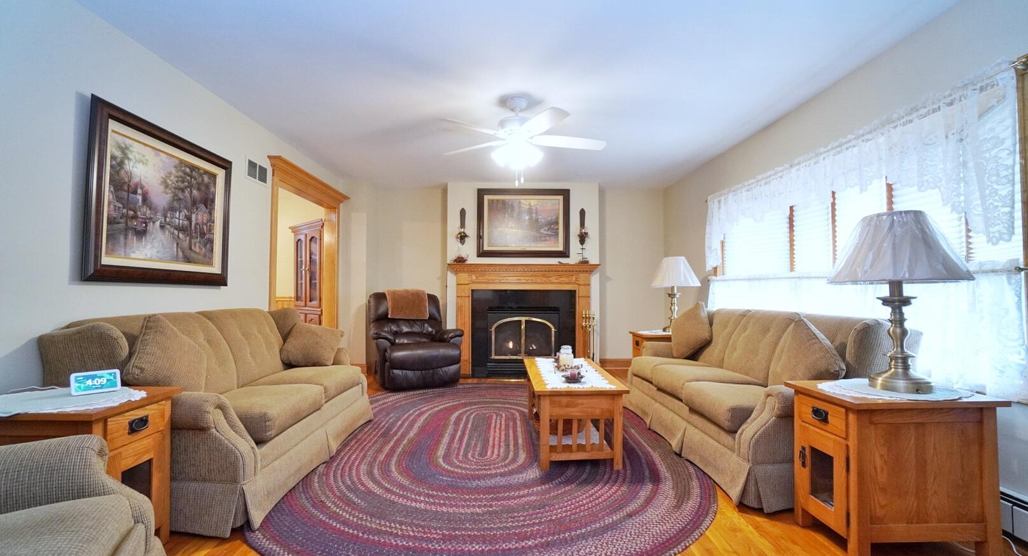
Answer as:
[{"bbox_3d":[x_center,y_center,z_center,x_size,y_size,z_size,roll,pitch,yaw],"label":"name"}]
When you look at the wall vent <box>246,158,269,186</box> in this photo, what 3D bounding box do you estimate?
[{"bbox_3d":[-2.141,-0.881,3.594,0.022,0.175,0.325,0,-2,-1],"label":"wall vent"}]

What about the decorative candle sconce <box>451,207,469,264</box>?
[{"bbox_3d":[-0.675,-0.516,5.329,0.220,0.680,0.150,0,-2,-1],"label":"decorative candle sconce"}]

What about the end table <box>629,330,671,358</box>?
[{"bbox_3d":[1.593,0.892,4.508,0.610,0.612,0.400,0,-2,-1],"label":"end table"}]

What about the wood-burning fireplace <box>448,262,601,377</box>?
[{"bbox_3d":[0.122,0.528,5.273,1.840,1.385,0.230,0,-2,-1],"label":"wood-burning fireplace"}]

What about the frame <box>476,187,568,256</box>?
[{"bbox_3d":[0.128,-0.693,5.420,1.176,0.876,0.050,0,-2,-2],"label":"frame"}]

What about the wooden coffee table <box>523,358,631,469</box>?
[{"bbox_3d":[0.384,0.920,3.134,0.551,0.474,1.280,0,-2,-2],"label":"wooden coffee table"}]

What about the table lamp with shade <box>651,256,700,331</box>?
[{"bbox_3d":[1.714,0.188,4.527,0.480,0.800,0.480,0,-2,-1],"label":"table lamp with shade"}]

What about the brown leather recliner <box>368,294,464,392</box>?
[{"bbox_3d":[-1.178,0.687,5.022,0.920,1.040,0.940,1,-2,-24],"label":"brown leather recliner"}]

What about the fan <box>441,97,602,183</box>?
[{"bbox_3d":[0.031,-0.979,3.131,1.270,0.610,1.270,0,-2,-2],"label":"fan"}]

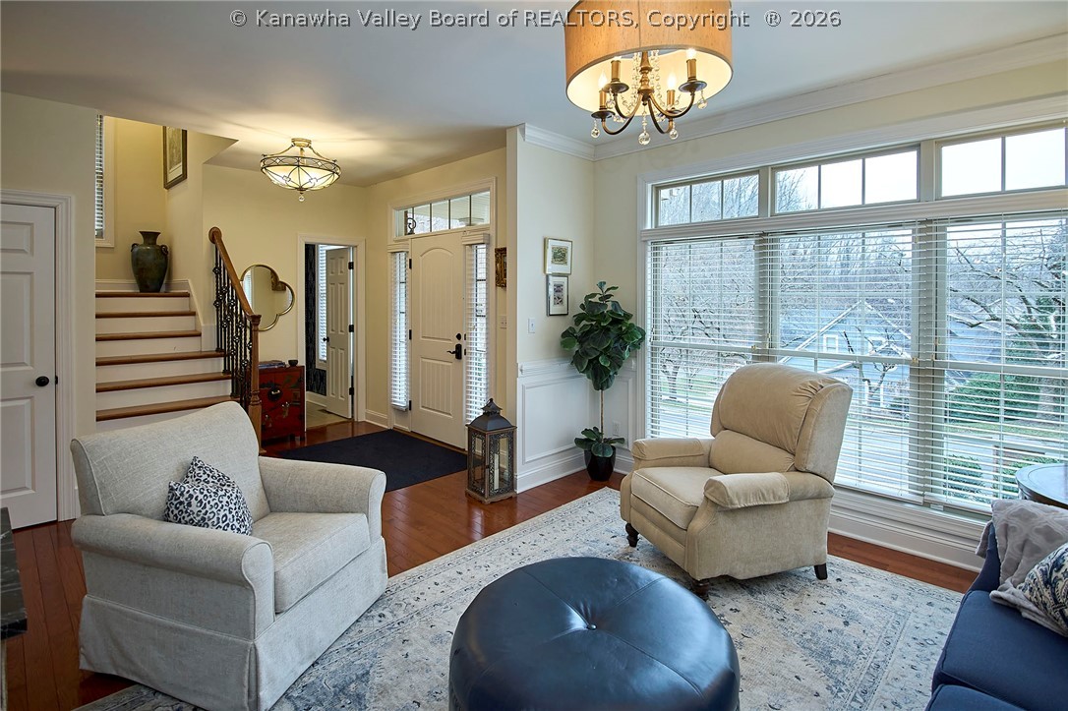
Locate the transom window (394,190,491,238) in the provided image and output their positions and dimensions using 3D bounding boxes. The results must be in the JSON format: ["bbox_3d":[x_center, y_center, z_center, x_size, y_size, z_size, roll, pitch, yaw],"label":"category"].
[{"bbox_3d":[-0.949,-1.361,4.958,1.539,0.306,0.090,4,5,43],"label":"transom window"}]

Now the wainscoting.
[{"bbox_3d":[0.364,0.517,3.912,0.443,0.965,0.946,4,5,43],"label":"wainscoting"}]

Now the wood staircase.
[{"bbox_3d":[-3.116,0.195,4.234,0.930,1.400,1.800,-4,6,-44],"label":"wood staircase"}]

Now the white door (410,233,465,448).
[{"bbox_3d":[-0.963,-0.172,4.970,0.045,2.030,0.910,-4,6,-45],"label":"white door"}]

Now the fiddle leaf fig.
[{"bbox_3d":[0.540,0.124,4.040,0.670,1.423,0.580,0,4,0],"label":"fiddle leaf fig"}]

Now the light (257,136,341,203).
[{"bbox_3d":[-1.885,-1.502,4.090,0.595,0.491,0.595,0,4,0],"label":"light"}]

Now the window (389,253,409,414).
[{"bbox_3d":[-1.437,-0.266,5.350,0.070,1.680,0.350,-4,6,-45],"label":"window"}]

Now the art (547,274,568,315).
[{"bbox_3d":[0.198,-0.477,3.977,0.225,0.310,0.025,-4,6,-44],"label":"art"}]

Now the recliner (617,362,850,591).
[{"bbox_3d":[1.090,0.585,2.800,0.920,1.060,0.780,-1,4,-17],"label":"recliner"}]

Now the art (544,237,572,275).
[{"bbox_3d":[0.200,-0.783,4.031,0.035,0.277,0.309,4,5,43],"label":"art"}]

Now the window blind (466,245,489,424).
[{"bbox_3d":[-0.514,-0.164,4.480,0.060,1.650,0.330,-4,6,-45],"label":"window blind"}]

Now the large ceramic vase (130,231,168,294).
[{"bbox_3d":[-3.962,-0.964,5.200,0.320,0.639,0.310,-3,5,-37],"label":"large ceramic vase"}]

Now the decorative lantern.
[{"bbox_3d":[-0.308,0.663,3.664,0.250,0.700,0.250,-3,5,-41],"label":"decorative lantern"}]

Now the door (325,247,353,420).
[{"bbox_3d":[-2.390,-0.296,6.150,0.610,2.020,0.040,4,6,44],"label":"door"}]

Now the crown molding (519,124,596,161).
[{"bbox_3d":[0.228,-1.682,4.038,0.075,0.101,0.936,4,5,43],"label":"crown molding"}]

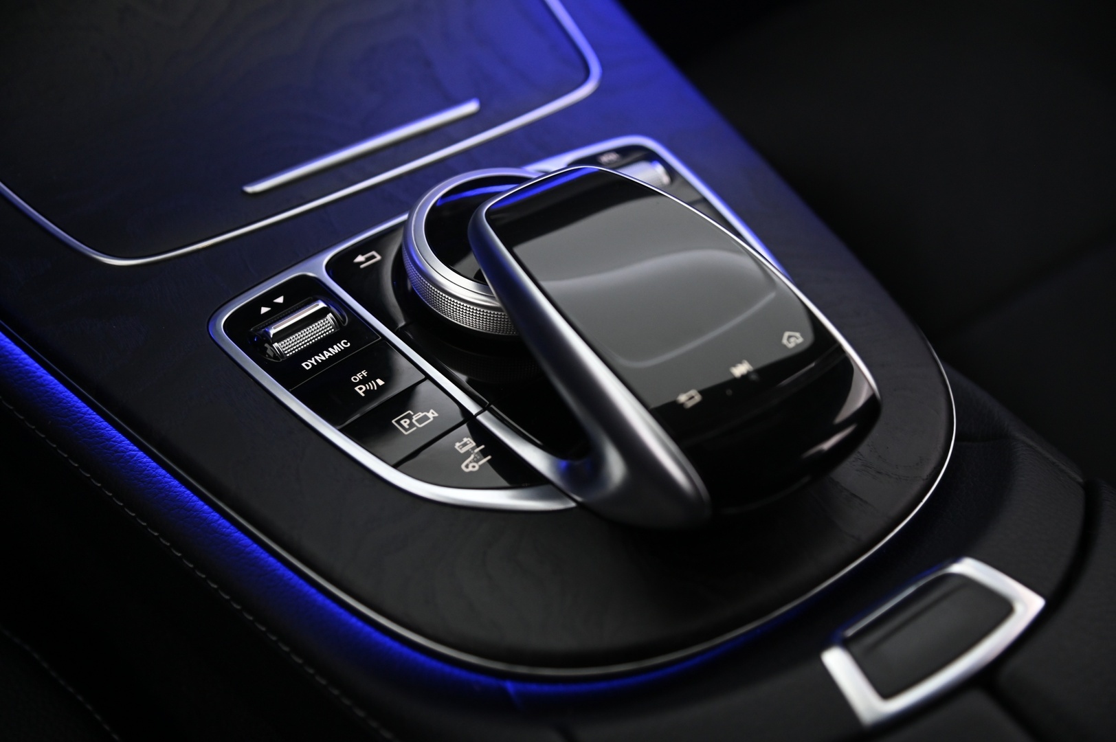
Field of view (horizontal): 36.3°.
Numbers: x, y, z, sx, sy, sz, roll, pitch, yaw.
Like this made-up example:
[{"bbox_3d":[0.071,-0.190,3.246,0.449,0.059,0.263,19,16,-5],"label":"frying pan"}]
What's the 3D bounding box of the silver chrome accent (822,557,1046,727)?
[{"bbox_3d":[0.081,0.059,0.376,0.057,0.009,0.022,-26,55,-29],"label":"silver chrome accent"}]

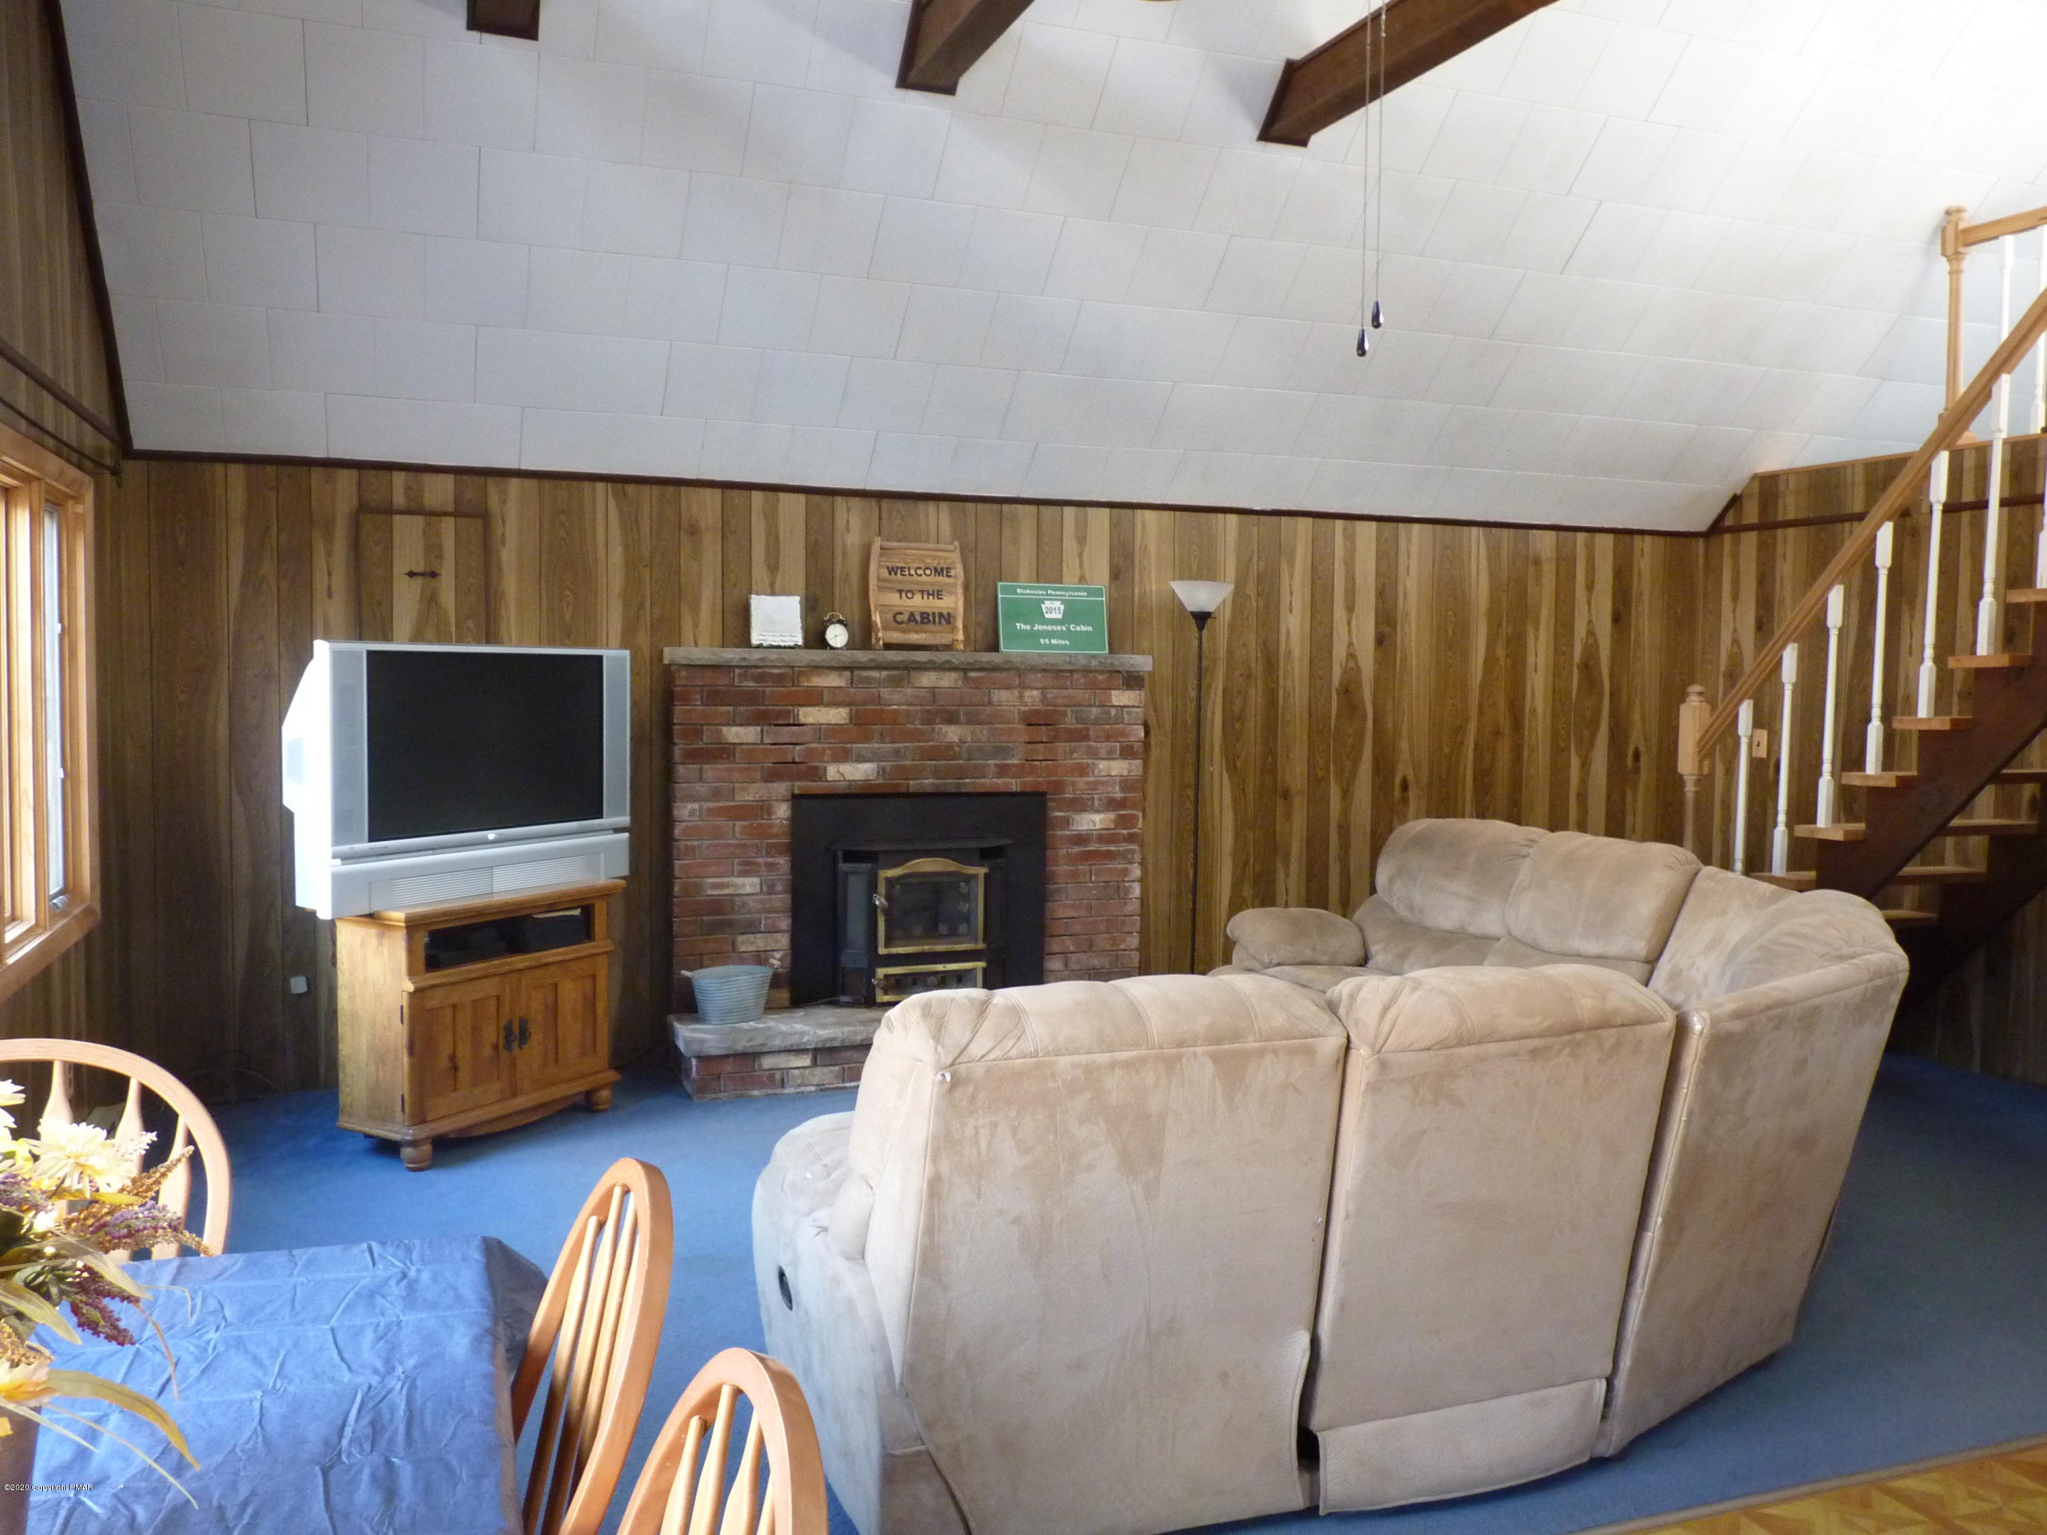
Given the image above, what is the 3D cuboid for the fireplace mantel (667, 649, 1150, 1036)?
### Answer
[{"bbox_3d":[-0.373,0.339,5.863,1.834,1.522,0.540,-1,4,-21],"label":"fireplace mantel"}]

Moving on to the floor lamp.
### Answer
[{"bbox_3d":[0.691,0.173,6.367,0.286,1.823,0.286,1,3,0],"label":"floor lamp"}]

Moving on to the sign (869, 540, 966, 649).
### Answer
[{"bbox_3d":[-0.389,-0.635,5.934,0.363,0.414,0.100,-1,4,-21],"label":"sign"}]

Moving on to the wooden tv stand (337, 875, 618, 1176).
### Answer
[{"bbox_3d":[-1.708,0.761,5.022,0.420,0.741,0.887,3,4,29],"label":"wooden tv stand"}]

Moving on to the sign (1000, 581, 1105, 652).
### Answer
[{"bbox_3d":[0.120,-0.573,6.216,0.453,0.272,0.050,-1,4,-21],"label":"sign"}]

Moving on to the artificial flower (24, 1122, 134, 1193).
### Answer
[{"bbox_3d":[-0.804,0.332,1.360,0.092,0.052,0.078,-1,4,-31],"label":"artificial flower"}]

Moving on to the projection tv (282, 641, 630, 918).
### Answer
[{"bbox_3d":[-1.798,0.006,5.040,0.380,0.766,1.171,3,4,29],"label":"projection tv"}]

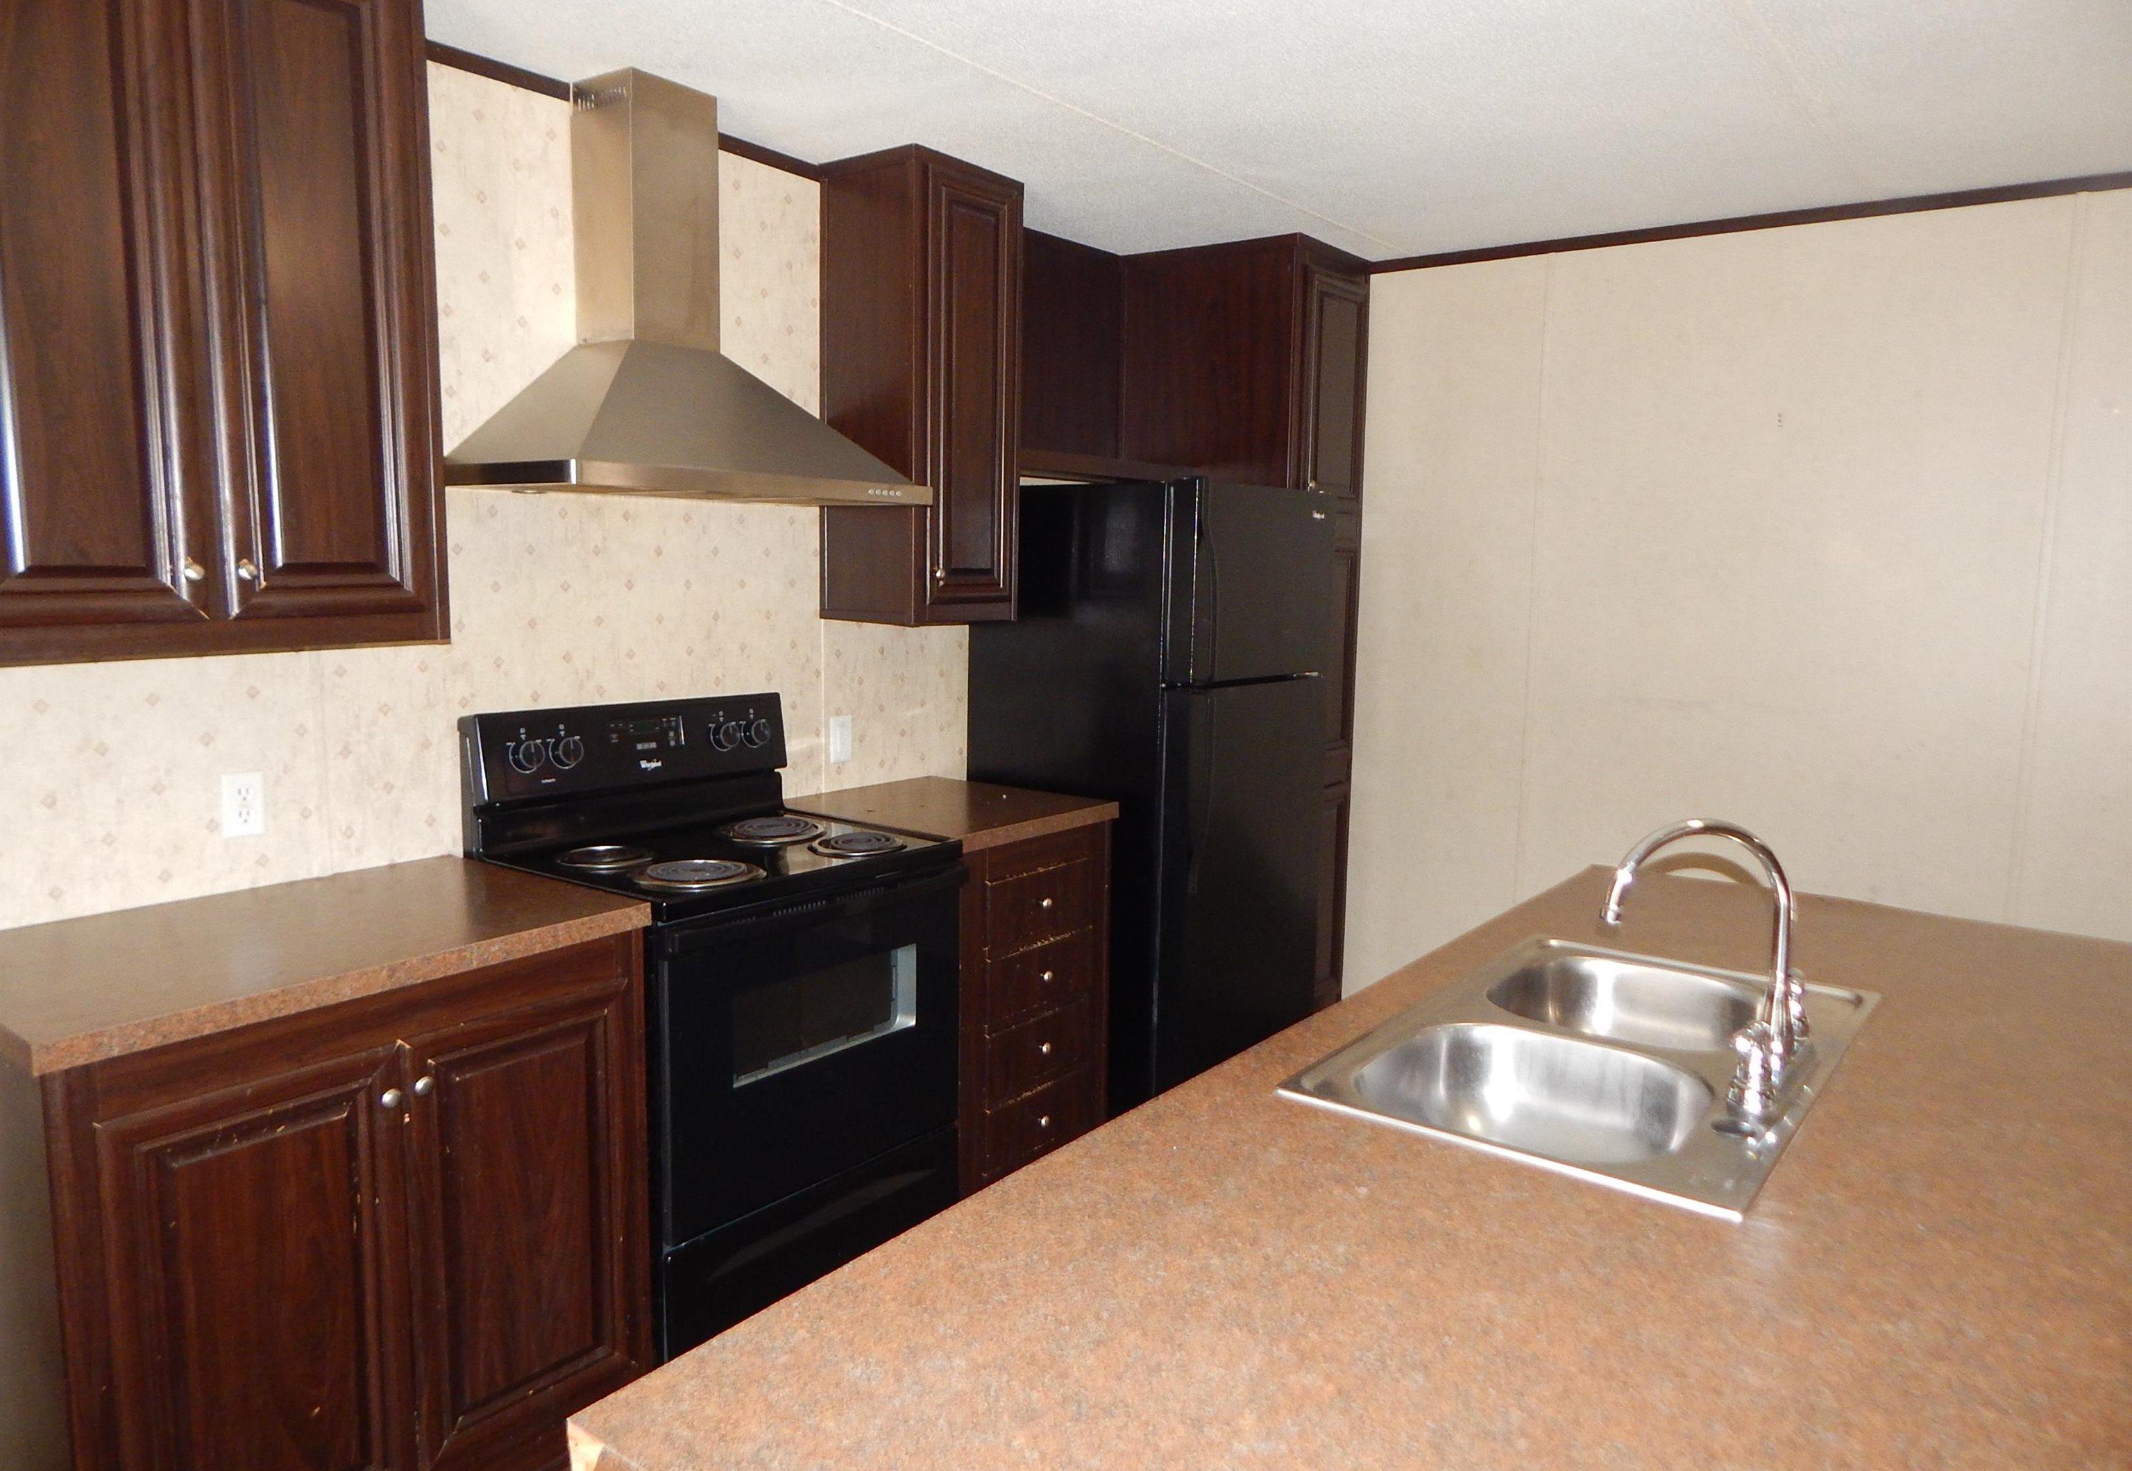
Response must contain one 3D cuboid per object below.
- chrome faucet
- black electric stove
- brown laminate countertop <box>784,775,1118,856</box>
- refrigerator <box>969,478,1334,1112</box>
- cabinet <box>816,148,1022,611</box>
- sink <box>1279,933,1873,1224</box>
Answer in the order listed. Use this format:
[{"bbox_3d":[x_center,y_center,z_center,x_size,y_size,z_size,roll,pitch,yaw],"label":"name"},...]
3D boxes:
[{"bbox_3d":[0.743,0.245,1.583,0.235,0.284,0.295,6,9,37],"label":"chrome faucet"},{"bbox_3d":[-0.674,0.545,2.751,0.670,1.180,0.757,6,9,37],"label":"black electric stove"},{"bbox_3d":[-0.287,0.181,3.276,0.613,0.038,0.580,6,9,37],"label":"brown laminate countertop"},{"bbox_3d":[0.231,0.185,3.726,0.730,1.693,0.701,6,9,37],"label":"refrigerator"},{"bbox_3d":[-0.344,-0.808,3.287,0.327,1.061,0.378,6,9,37],"label":"cabinet"},{"bbox_3d":[0.678,0.463,1.685,0.464,0.179,0.850,6,9,37],"label":"sink"}]

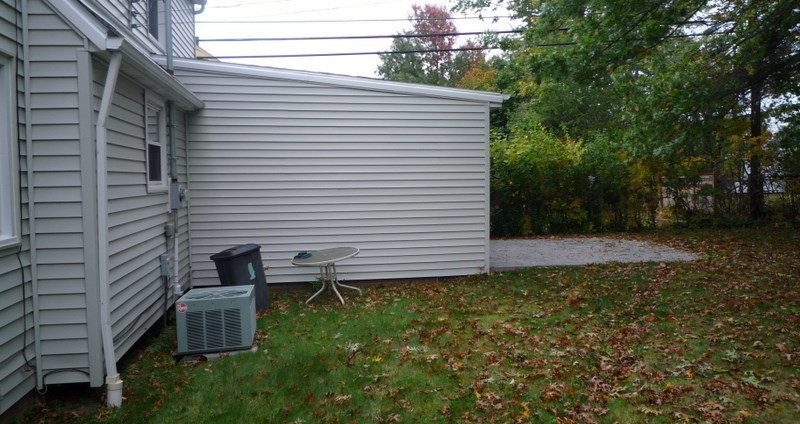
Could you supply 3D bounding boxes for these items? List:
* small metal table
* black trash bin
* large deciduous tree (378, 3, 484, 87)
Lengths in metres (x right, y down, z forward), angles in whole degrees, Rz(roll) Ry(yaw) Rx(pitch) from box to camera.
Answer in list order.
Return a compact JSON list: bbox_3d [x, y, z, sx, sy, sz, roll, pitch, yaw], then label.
[{"bbox_3d":[-0.961,0.917,8.103,0.991,0.651,0.991,-9,8,-10],"label":"small metal table"},{"bbox_3d":[-2.159,0.906,7.869,0.516,0.816,0.547,-6,8,46],"label":"black trash bin"},{"bbox_3d":[2.064,-7.055,38.384,7.000,13.469,7.000,-1,3,-11],"label":"large deciduous tree"}]

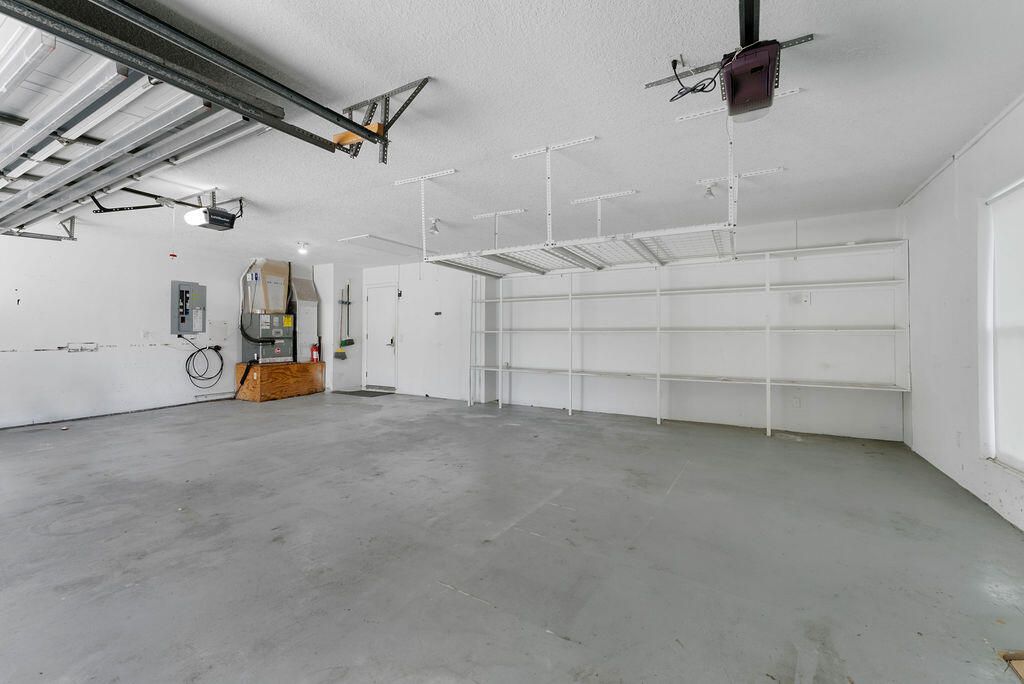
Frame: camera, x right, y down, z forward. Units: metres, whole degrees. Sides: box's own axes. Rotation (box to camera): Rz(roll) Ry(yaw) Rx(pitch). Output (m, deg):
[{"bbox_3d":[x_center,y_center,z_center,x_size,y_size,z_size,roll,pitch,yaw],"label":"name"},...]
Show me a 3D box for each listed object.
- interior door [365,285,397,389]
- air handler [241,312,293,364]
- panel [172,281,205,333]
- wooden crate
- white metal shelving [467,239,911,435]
[{"bbox_3d":[-2.602,-0.069,7.910,0.812,2.060,0.081,1,2,29],"label":"interior door"},{"bbox_3d":[-4.526,-0.063,7.369,0.599,0.868,0.589,1,2,29],"label":"air handler"},{"bbox_3d":[-5.467,-0.566,6.759,0.091,0.868,0.482,1,2,29],"label":"panel"},{"bbox_3d":[-4.432,0.704,7.686,0.812,0.634,1.248,1,2,29],"label":"wooden crate"},{"bbox_3d":[1.677,0.006,5.310,5.217,2.086,0.345,1,2,29],"label":"white metal shelving"}]

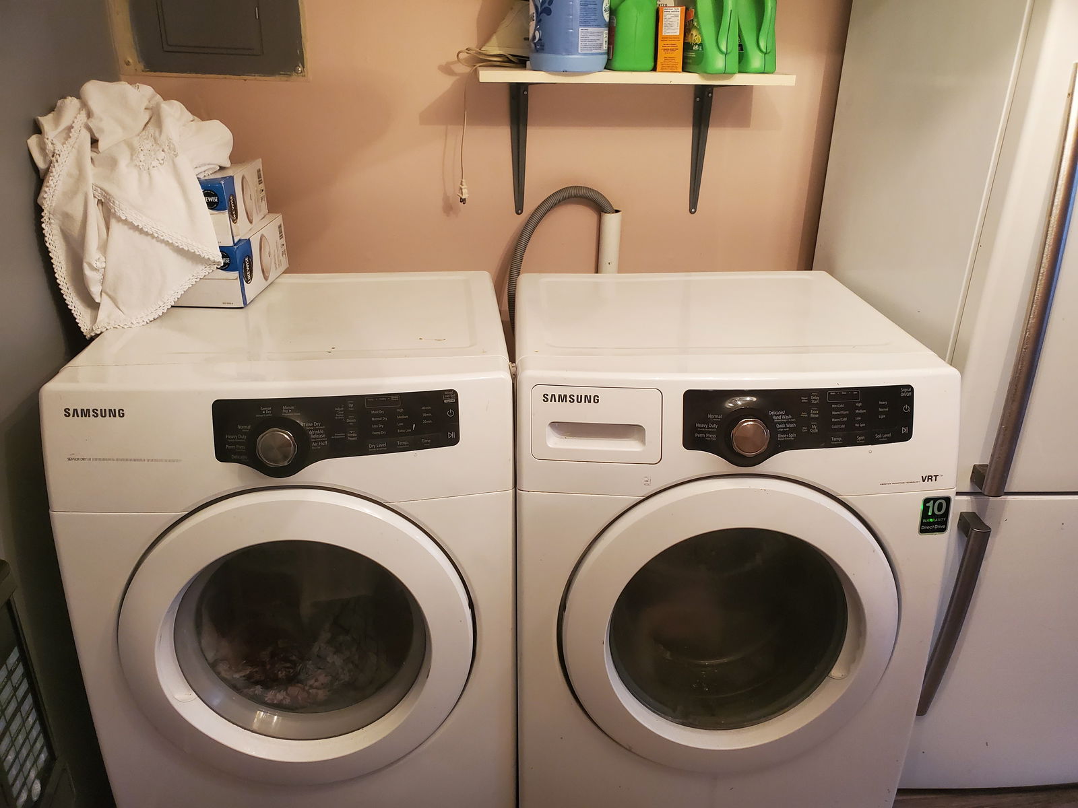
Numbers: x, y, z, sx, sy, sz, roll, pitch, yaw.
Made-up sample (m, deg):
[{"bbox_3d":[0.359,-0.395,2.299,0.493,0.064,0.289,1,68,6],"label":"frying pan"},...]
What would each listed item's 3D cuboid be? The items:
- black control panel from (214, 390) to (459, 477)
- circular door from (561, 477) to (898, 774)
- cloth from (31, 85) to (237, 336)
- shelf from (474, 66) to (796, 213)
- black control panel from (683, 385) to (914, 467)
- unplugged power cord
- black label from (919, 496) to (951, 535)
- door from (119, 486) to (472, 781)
[{"bbox_3d":[-0.295,0.045,1.197,0.357,0.119,0.027,-3,5,-8],"label":"black control panel"},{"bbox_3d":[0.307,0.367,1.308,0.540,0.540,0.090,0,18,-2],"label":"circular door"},{"bbox_3d":[-0.698,-0.359,1.447,0.335,0.405,0.320,-2,24,-6],"label":"cloth"},{"bbox_3d":[0.178,-0.536,1.709,0.610,0.313,0.255,-2,24,-6],"label":"shelf"},{"bbox_3d":[0.396,0.035,1.219,0.358,0.118,0.027,-1,5,-4],"label":"black control panel"},{"bbox_3d":[-0.096,-0.570,1.683,0.146,0.312,0.130,-2,24,-6],"label":"unplugged power cord"},{"bbox_3d":[0.622,0.174,1.269,0.050,0.064,0.004,-4,15,-9],"label":"black label"},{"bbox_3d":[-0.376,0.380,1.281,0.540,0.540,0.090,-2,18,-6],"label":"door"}]

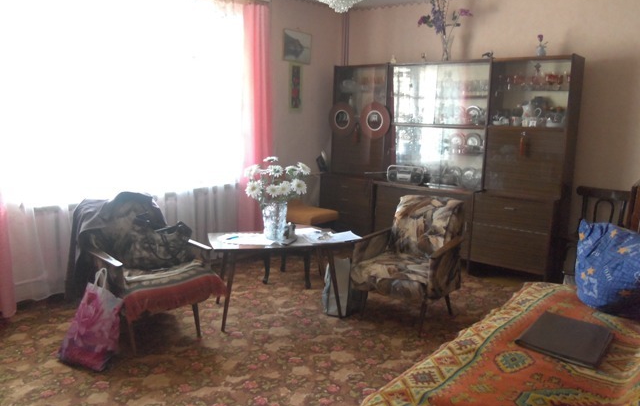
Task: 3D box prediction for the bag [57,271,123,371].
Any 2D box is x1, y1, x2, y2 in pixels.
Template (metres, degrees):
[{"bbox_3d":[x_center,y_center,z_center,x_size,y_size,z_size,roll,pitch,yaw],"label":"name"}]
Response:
[{"bbox_3d":[-1.313,0.669,2.980,0.336,0.482,0.161,6,12,26],"label":"bag"}]

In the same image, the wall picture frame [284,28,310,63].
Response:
[{"bbox_3d":[-0.214,-1.575,5.249,0.020,0.296,0.409,9,14,39],"label":"wall picture frame"}]

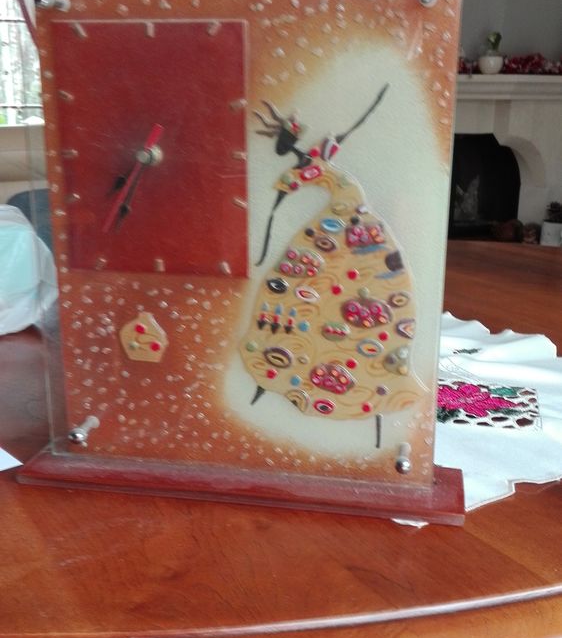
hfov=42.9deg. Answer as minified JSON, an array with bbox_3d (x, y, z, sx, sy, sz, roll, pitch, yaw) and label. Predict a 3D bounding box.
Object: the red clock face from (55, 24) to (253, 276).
[{"bbox_3d":[-0.088,-0.112,0.483,0.133,0.168,0.010,3,16,9],"label":"red clock face"}]

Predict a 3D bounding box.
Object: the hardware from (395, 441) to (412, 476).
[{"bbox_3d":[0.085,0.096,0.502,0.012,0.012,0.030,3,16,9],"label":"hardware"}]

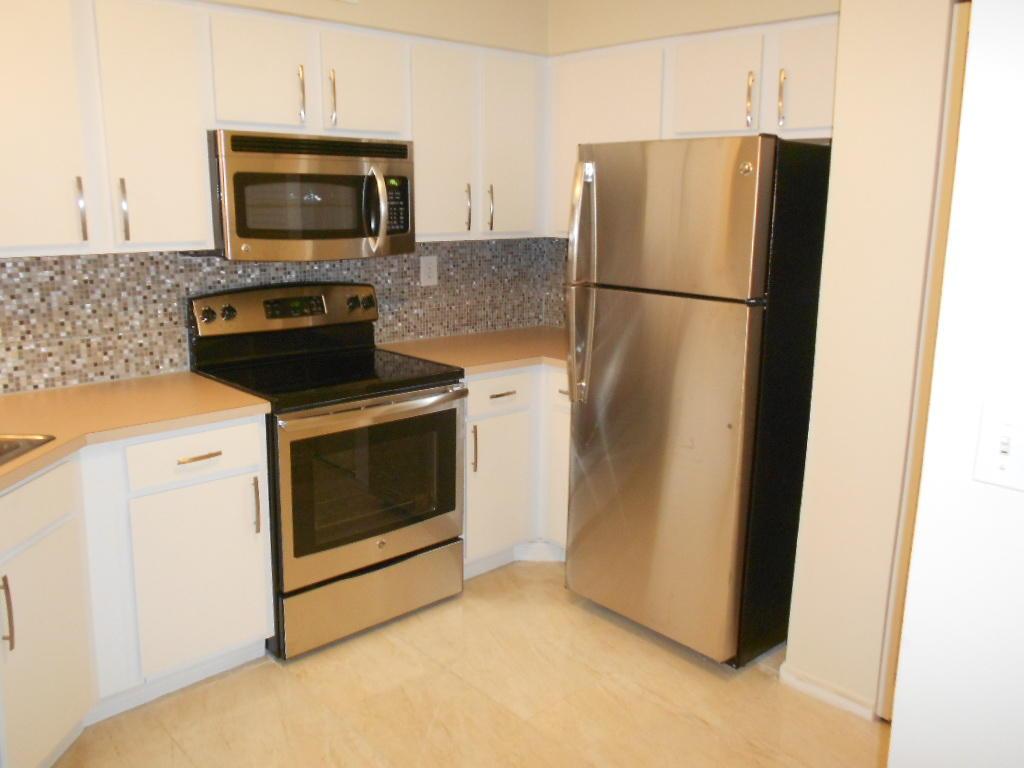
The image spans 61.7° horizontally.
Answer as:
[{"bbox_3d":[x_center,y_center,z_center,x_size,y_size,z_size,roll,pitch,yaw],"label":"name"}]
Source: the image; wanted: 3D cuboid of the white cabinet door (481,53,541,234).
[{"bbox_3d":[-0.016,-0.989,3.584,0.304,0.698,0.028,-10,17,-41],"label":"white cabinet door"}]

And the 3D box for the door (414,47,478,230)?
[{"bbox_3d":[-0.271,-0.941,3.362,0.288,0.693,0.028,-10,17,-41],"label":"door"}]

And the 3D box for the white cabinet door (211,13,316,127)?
[{"bbox_3d":[-0.832,-1.023,2.830,0.324,0.318,0.028,-10,17,-41],"label":"white cabinet door"}]

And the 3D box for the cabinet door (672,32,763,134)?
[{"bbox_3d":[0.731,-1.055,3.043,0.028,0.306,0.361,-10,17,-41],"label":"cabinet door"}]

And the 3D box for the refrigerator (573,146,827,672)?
[{"bbox_3d":[0.733,0.023,3.123,0.820,1.730,0.765,-9,16,-38],"label":"refrigerator"}]

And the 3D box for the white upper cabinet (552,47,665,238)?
[{"bbox_3d":[0.477,-0.990,3.613,0.342,0.750,0.615,-11,17,-41],"label":"white upper cabinet"}]

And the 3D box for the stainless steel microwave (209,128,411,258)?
[{"bbox_3d":[-0.769,-0.682,3.110,0.760,0.409,0.425,-11,17,-41],"label":"stainless steel microwave"}]

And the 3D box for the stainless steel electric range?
[{"bbox_3d":[-0.668,0.260,3.220,0.764,1.200,0.675,-11,17,-41],"label":"stainless steel electric range"}]

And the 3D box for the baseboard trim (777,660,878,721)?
[{"bbox_3d":[0.993,0.968,2.691,0.017,0.075,0.305,-11,17,-41],"label":"baseboard trim"}]

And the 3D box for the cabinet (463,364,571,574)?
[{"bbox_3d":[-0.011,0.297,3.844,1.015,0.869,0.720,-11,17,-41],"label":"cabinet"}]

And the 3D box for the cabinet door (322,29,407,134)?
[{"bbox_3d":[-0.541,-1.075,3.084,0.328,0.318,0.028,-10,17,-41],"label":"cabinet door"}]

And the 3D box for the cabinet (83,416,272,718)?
[{"bbox_3d":[-1.200,0.508,2.843,0.570,0.869,0.620,-11,17,-41],"label":"cabinet"}]

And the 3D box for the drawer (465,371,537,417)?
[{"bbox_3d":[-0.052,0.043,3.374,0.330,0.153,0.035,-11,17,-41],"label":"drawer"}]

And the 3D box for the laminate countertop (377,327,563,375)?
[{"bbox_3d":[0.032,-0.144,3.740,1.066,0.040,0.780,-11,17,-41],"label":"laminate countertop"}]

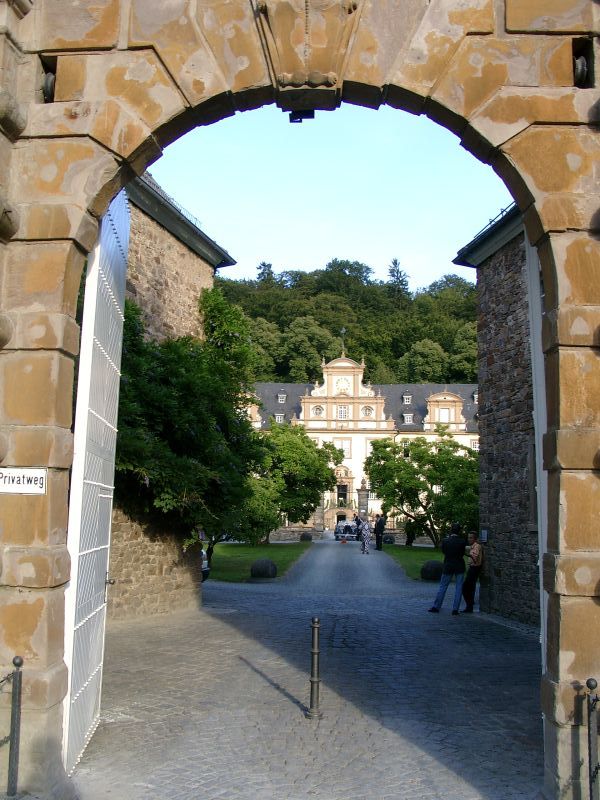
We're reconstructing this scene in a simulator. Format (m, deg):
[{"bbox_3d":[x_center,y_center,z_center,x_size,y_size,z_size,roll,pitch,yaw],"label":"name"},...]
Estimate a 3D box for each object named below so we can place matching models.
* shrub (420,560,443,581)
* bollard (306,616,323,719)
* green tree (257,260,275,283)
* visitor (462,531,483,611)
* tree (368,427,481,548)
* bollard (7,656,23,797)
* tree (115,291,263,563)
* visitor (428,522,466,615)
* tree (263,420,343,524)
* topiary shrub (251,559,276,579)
[{"bbox_3d":[3.893,4.998,23.000,0.740,0.585,0.740,1,-9,0],"label":"shrub"},{"bbox_3d":[0.132,2.439,7.150,0.140,0.900,0.140,1,-9,0],"label":"bollard"},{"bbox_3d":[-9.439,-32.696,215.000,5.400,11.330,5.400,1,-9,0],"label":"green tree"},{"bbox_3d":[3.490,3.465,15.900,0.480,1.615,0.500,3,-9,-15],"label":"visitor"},{"bbox_3d":[6.600,4.644,41.000,6.600,6.070,6.000,1,-9,0],"label":"tree"},{"bbox_3d":[-1.868,2.143,5.150,0.075,0.865,0.075,1,-9,0],"label":"bollard"},{"bbox_3d":[-2.692,0.813,18.800,3.500,6.800,3.700,1,-9,0],"label":"tree"},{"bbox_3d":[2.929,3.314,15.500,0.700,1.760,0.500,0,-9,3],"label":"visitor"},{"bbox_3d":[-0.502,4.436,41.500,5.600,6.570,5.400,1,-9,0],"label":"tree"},{"bbox_3d":[-1.078,4.997,23.200,0.760,0.620,0.740,1,-9,0],"label":"topiary shrub"}]

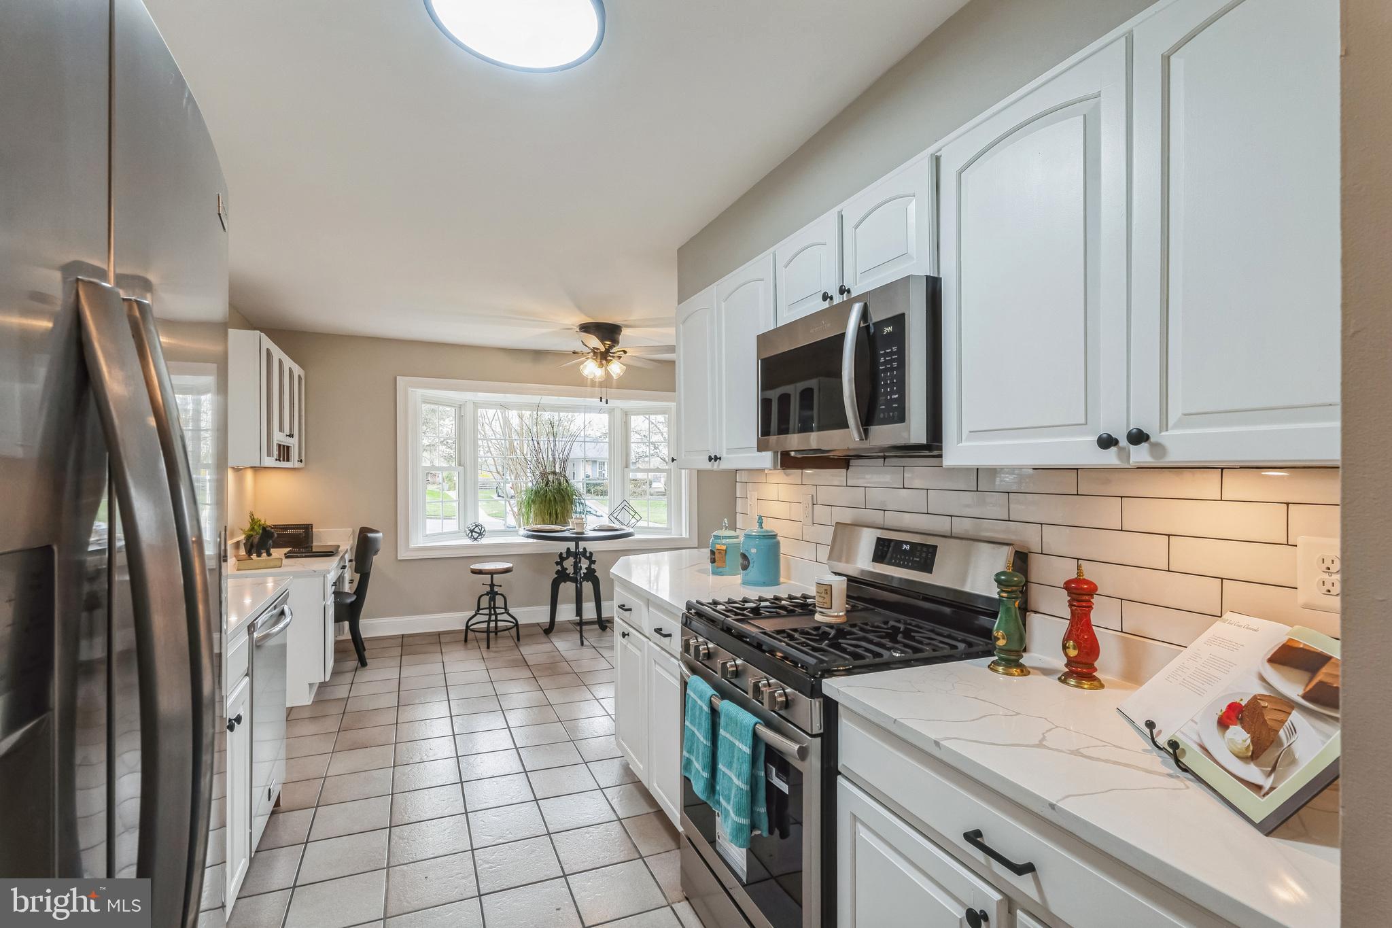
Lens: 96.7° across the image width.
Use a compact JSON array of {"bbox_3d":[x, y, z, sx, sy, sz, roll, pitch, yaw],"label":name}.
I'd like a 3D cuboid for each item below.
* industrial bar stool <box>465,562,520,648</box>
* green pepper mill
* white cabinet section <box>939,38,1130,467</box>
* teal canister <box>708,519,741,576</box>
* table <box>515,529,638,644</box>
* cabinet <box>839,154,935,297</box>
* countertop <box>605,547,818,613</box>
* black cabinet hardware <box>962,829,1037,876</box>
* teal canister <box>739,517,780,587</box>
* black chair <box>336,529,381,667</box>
[{"bbox_3d":[-1.623,1.117,4.942,0.410,0.610,0.410,0,-1,-24],"label":"industrial bar stool"},{"bbox_3d":[0.723,0.357,1.429,0.083,0.230,0.083,0,-1,-24],"label":"green pepper mill"},{"bbox_3d":[0.836,-0.388,1.380,0.330,0.790,0.440,0,0,-24],"label":"white cabinet section"},{"bbox_3d":[0.133,0.366,2.781,0.135,0.240,0.135,0,-1,-24],"label":"teal canister"},{"bbox_3d":[-0.971,0.989,5.115,0.940,0.870,0.940,0,-1,-24],"label":"table"},{"bbox_3d":[0.649,-0.602,1.733,0.325,0.300,0.380,0,-1,-24],"label":"cabinet"},{"bbox_3d":[-0.028,0.523,2.899,0.660,0.032,1.470,0,0,-24],"label":"countertop"},{"bbox_3d":[0.488,0.627,1.002,0.033,0.015,0.118,0,0,-24],"label":"black cabinet hardware"},{"bbox_3d":[0.277,0.361,2.627,0.172,0.291,0.172,0,0,0],"label":"teal canister"},{"bbox_3d":[-2.589,0.937,4.468,0.590,0.980,0.470,0,0,-24],"label":"black chair"}]

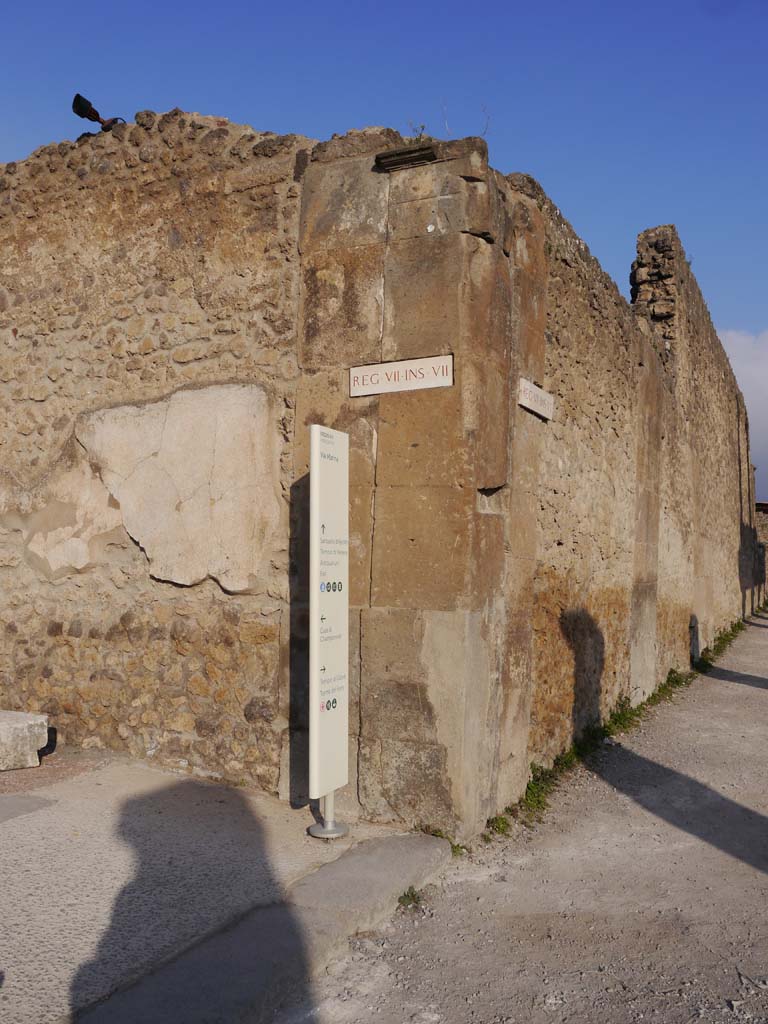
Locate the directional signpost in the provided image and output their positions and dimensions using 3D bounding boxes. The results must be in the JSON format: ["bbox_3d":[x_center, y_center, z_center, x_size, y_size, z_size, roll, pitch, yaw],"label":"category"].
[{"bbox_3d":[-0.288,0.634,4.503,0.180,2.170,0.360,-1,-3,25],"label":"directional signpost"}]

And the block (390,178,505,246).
[{"bbox_3d":[0.327,-1.517,4.427,0.417,0.290,0.550,0,-1,25],"label":"block"}]

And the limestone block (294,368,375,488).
[{"bbox_3d":[-0.212,-0.500,5.170,0.568,0.714,0.380,-1,-3,25],"label":"limestone block"}]

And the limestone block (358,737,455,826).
[{"bbox_3d":[0.177,1.350,4.330,0.497,0.389,0.380,0,-1,25],"label":"limestone block"}]

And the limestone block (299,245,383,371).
[{"bbox_3d":[-0.144,-1.075,4.556,0.503,0.626,0.400,0,-1,25],"label":"limestone block"}]

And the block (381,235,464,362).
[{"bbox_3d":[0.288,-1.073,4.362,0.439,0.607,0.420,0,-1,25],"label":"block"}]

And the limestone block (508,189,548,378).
[{"bbox_3d":[0.700,-1.285,4.979,0.350,0.976,0.826,0,-1,25],"label":"limestone block"}]

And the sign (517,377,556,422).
[{"bbox_3d":[1.051,-0.755,5.596,0.030,0.179,0.654,-1,-3,30],"label":"sign"}]

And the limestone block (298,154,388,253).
[{"bbox_3d":[-0.165,-1.872,5.212,0.594,0.560,0.380,-1,-3,25],"label":"limestone block"}]

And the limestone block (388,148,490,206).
[{"bbox_3d":[0.385,-1.909,4.968,0.610,0.205,0.400,-1,-3,25],"label":"limestone block"}]

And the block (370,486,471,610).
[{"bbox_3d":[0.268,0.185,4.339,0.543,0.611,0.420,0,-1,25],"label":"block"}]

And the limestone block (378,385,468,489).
[{"bbox_3d":[0.302,-0.450,4.939,0.564,0.644,0.400,-1,-3,25],"label":"limestone block"}]

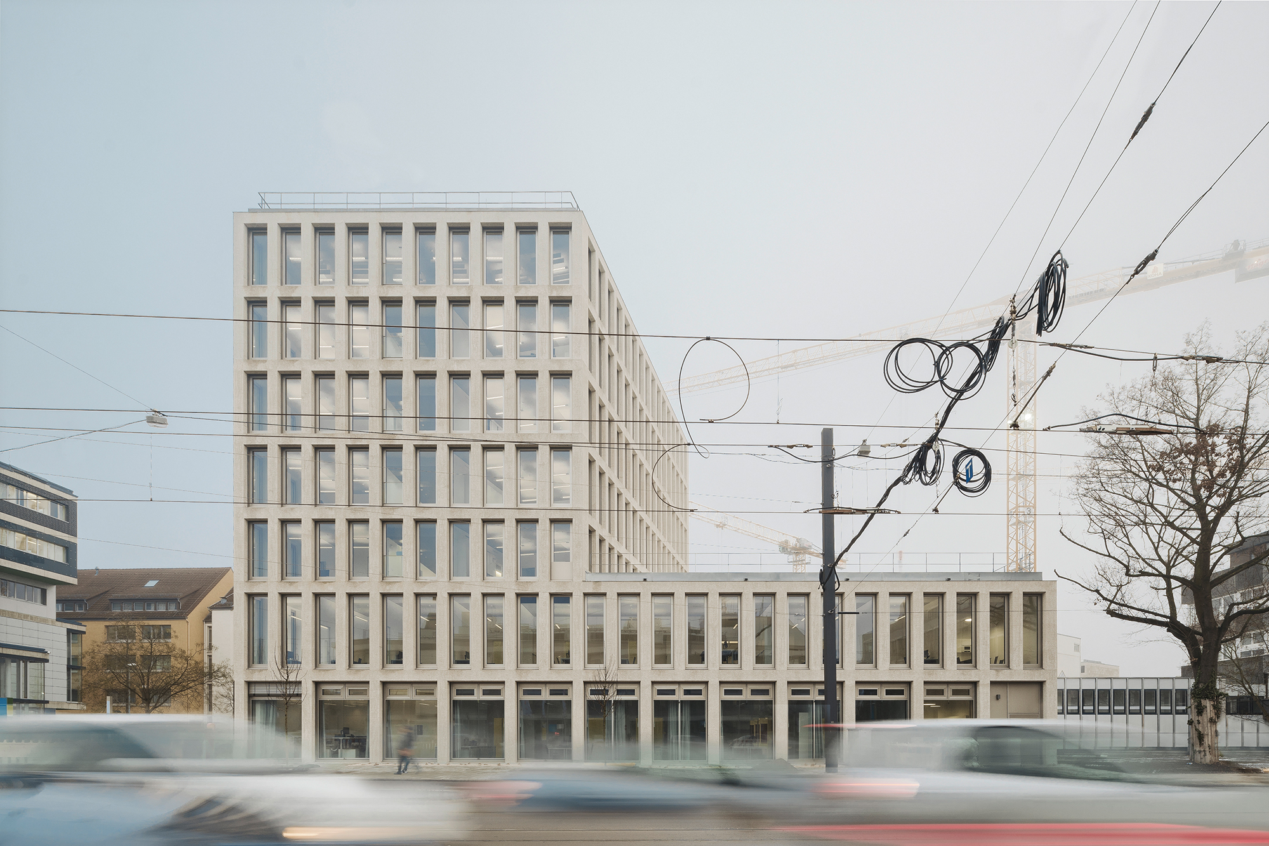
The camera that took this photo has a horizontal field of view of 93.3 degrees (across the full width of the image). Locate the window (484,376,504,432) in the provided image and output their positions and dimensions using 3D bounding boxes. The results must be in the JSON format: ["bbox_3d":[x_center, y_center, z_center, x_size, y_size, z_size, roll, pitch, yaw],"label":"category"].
[{"bbox_3d":[-6.692,-0.908,28.586,0.993,2.673,0.150,0,0,0],"label":"window"}]

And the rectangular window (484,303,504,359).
[{"bbox_3d":[-6.485,-4.264,27.700,0.917,2.567,0.200,0,0,0],"label":"rectangular window"}]

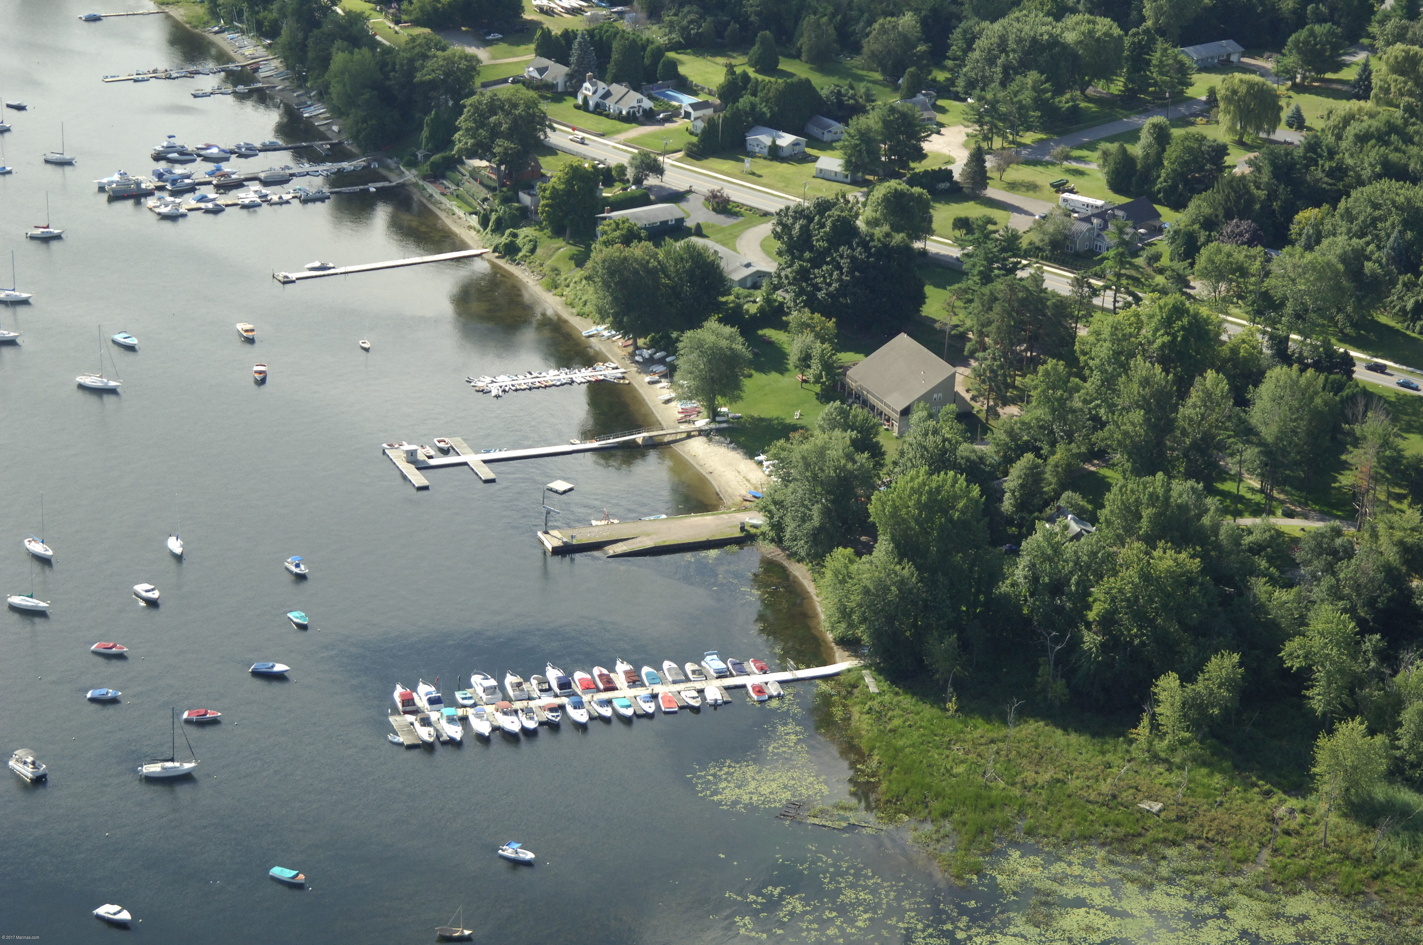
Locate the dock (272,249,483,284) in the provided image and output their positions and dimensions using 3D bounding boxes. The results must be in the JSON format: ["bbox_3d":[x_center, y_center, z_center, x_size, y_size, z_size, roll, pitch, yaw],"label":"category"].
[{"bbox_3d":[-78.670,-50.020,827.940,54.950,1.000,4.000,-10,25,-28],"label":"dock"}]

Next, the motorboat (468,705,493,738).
[{"bbox_3d":[-37.106,40.246,552.363,2.660,2.070,7.390,-5,23,-18],"label":"motorboat"}]

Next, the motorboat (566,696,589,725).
[{"bbox_3d":[-21.530,38.220,553.310,2.550,2.350,7.060,-6,23,-19],"label":"motorboat"}]

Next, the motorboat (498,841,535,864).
[{"bbox_3d":[-28.680,56.030,507.890,5.490,2.060,2.160,10,23,19],"label":"motorboat"}]

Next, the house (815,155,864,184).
[{"bbox_3d":[32.830,-78.060,881.840,9.920,4.790,7.150,12,24,24],"label":"house"}]

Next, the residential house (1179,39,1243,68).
[{"bbox_3d":[142.710,-121.160,990.200,19.670,4.640,10.780,-14,27,-35],"label":"residential house"}]

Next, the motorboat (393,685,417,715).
[{"bbox_3d":[-50.095,36.695,559.366,2.610,2.460,8.080,-5,23,-17],"label":"motorboat"}]

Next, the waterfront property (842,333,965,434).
[{"bbox_3d":[40.510,-18.770,735.270,12.950,13.300,24.500,-8,24,-24],"label":"waterfront property"}]

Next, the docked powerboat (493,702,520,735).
[{"bbox_3d":[-32.310,39.240,549.610,2.690,2.450,7.640,-6,23,-19],"label":"docked powerboat"}]

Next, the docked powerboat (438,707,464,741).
[{"bbox_3d":[-41.478,40.293,551.293,2.760,2.460,7.880,-5,23,-17],"label":"docked powerboat"}]

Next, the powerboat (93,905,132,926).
[{"bbox_3d":[-85.539,63.200,491.535,5.910,1.480,2.270,12,24,22],"label":"powerboat"}]

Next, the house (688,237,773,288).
[{"bbox_3d":[2.780,-49.770,813.750,10.690,4.330,28.380,-12,26,-31],"label":"house"}]

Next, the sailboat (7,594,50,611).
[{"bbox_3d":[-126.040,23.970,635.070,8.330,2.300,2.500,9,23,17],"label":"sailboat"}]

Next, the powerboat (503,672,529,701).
[{"bbox_3d":[-34.780,37.920,608.650,2.530,2.500,7.620,-6,23,-19],"label":"powerboat"}]

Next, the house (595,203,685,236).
[{"bbox_3d":[-17.290,-56.950,777.340,21.060,5.190,10.680,-10,25,-29],"label":"house"}]

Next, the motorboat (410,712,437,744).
[{"bbox_3d":[-45.460,40.440,545.420,2.600,2.450,7.250,-6,23,-19],"label":"motorboat"}]

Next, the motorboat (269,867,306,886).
[{"bbox_3d":[-66.740,63.720,542.210,5.500,1.350,2.100,9,23,17],"label":"motorboat"}]

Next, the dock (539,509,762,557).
[{"bbox_3d":[-9.939,11.650,626.808,41.370,1.580,12.610,-7,24,-21],"label":"dock"}]

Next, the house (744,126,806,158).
[{"bbox_3d":[14.560,-79.900,829.170,14.010,4.110,10.480,19,27,37],"label":"house"}]

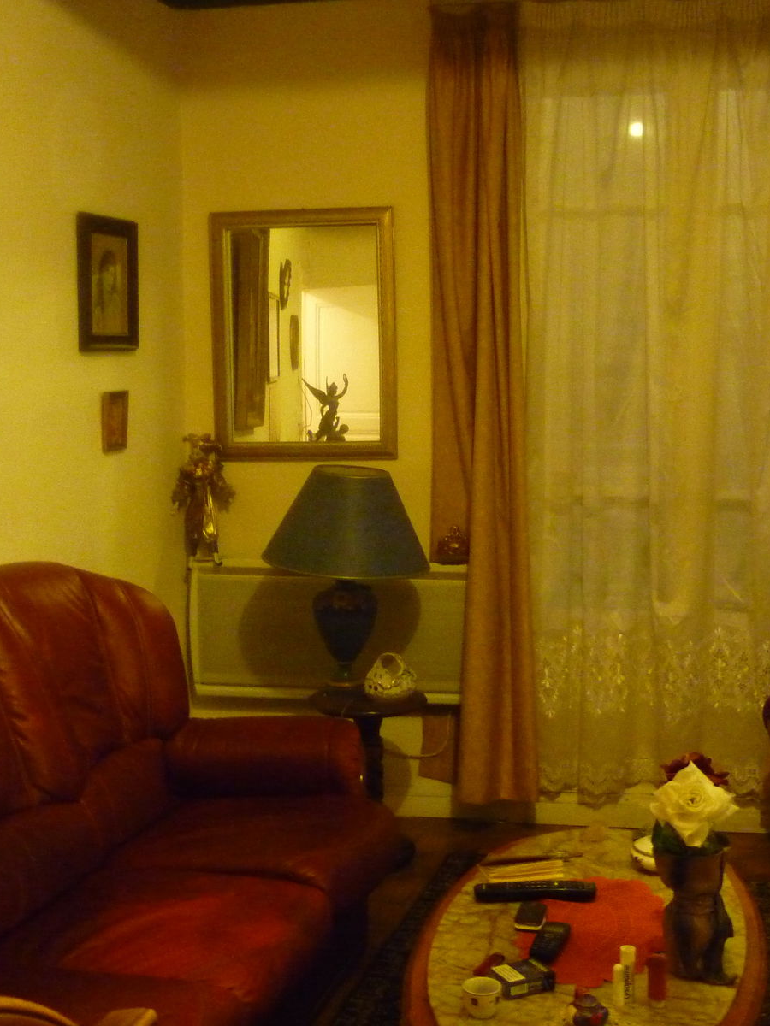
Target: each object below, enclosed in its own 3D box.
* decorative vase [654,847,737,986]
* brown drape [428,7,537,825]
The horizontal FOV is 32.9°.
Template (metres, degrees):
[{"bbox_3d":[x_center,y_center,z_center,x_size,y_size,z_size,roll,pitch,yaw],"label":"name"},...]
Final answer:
[{"bbox_3d":[0.509,0.648,2.141,0.125,0.212,0.105,1,8,17],"label":"decorative vase"},{"bbox_3d":[0.295,-0.279,3.870,0.335,2.367,0.150,0,7,9],"label":"brown drape"}]

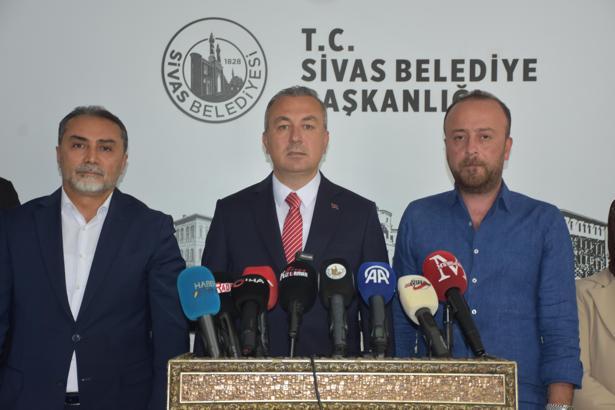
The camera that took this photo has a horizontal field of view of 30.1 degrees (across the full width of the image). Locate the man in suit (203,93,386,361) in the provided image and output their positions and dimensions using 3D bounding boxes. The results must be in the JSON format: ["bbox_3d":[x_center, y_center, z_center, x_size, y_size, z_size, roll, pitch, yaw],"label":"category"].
[{"bbox_3d":[-0.036,0.540,3.200,0.530,1.750,0.310,0,1,2],"label":"man in suit"}]

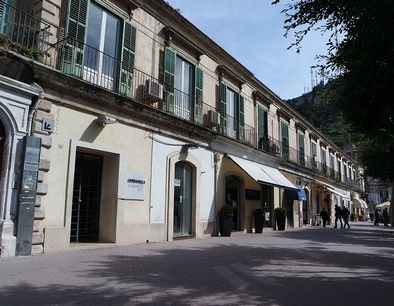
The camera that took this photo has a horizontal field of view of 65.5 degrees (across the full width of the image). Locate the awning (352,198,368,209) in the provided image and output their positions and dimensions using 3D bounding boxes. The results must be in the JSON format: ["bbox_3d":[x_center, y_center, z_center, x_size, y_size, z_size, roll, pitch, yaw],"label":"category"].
[{"bbox_3d":[25.045,7.828,46.920,1.118,1.407,7.255,-6,-13,35],"label":"awning"}]

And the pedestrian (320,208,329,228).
[{"bbox_3d":[10.426,5.322,25.164,0.500,1.471,0.550,0,-10,6],"label":"pedestrian"}]

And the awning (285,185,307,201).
[{"bbox_3d":[7.153,2.829,22.147,0.998,1.198,1.692,-6,-13,35],"label":"awning"}]

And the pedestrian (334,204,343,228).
[{"bbox_3d":[10.986,4.957,23.887,0.600,1.733,0.500,3,-11,-13],"label":"pedestrian"}]

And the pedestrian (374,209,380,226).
[{"bbox_3d":[17.631,6.323,30.174,0.450,1.630,0.500,8,-13,-36],"label":"pedestrian"}]

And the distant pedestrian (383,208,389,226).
[{"bbox_3d":[17.910,6.110,29.090,0.550,1.655,0.400,-2,-11,17],"label":"distant pedestrian"}]

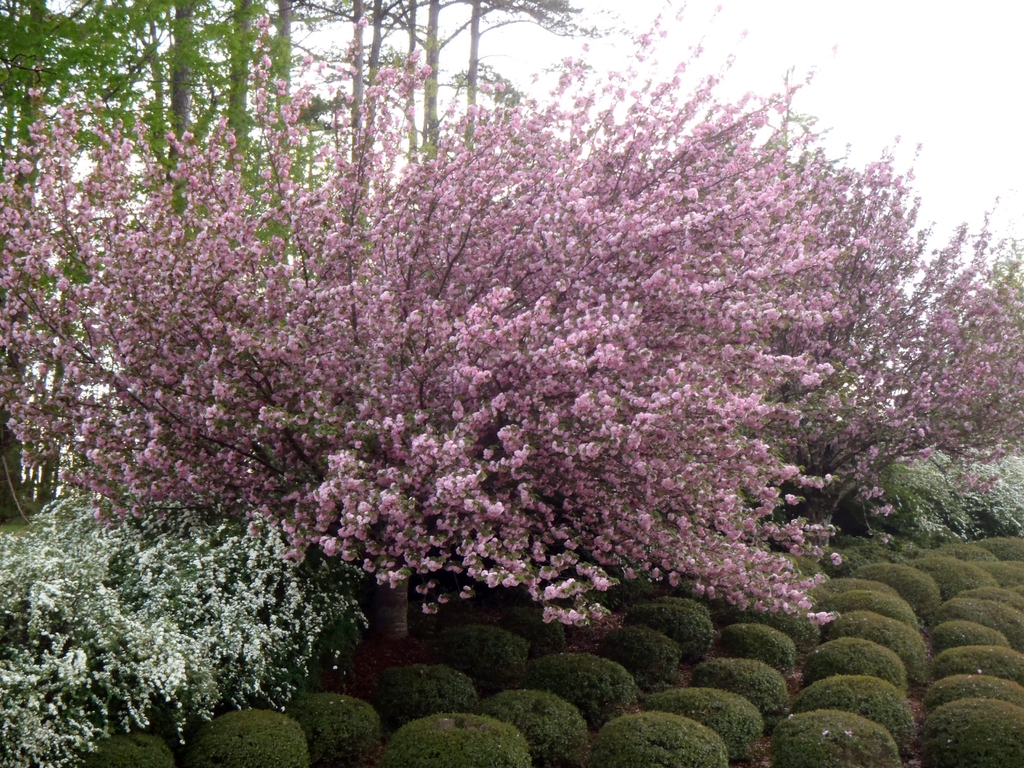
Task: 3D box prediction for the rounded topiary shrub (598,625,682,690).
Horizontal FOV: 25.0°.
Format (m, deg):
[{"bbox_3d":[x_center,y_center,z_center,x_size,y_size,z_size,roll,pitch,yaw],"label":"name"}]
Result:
[{"bbox_3d":[1.164,2.463,20.888,0.761,0.560,0.761,0,-2,0],"label":"rounded topiary shrub"}]

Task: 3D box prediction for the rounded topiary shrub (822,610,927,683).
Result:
[{"bbox_3d":[3.135,2.243,19.887,0.914,0.580,0.914,0,-2,0],"label":"rounded topiary shrub"}]

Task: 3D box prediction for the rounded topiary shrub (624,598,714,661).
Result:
[{"bbox_3d":[1.407,2.158,20.610,0.804,0.466,0.804,0,1,0],"label":"rounded topiary shrub"}]

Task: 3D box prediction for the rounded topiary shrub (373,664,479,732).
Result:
[{"bbox_3d":[-0.654,2.373,17.550,0.799,0.463,0.799,0,1,0],"label":"rounded topiary shrub"}]

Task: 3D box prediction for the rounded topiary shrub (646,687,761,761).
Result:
[{"bbox_3d":[1.375,2.438,16.605,0.856,0.480,0.856,0,1,0],"label":"rounded topiary shrub"}]

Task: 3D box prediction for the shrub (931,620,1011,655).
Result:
[{"bbox_3d":[3.988,2.257,20.070,0.696,0.383,0.696,0,1,0],"label":"shrub"}]

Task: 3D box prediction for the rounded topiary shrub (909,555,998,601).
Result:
[{"bbox_3d":[4.379,1.961,22.860,0.882,0.485,0.882,0,1,0],"label":"rounded topiary shrub"}]

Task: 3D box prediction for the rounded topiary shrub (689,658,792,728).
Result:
[{"bbox_3d":[1.887,2.540,19.088,0.819,0.560,0.819,0,-2,0],"label":"rounded topiary shrub"}]

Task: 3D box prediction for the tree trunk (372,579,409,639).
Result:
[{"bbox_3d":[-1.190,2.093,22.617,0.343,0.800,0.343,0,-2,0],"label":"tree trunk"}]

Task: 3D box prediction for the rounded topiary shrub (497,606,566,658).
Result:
[{"bbox_3d":[0.161,2.185,20.610,0.652,0.378,0.652,0,1,0],"label":"rounded topiary shrub"}]

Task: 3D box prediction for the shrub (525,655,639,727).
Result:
[{"bbox_3d":[0.548,2.458,18.587,0.943,0.580,0.943,0,-2,0],"label":"shrub"}]

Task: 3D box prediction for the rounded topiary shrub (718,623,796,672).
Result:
[{"bbox_3d":[2.126,2.266,19.980,0.675,0.385,0.675,0,1,0],"label":"rounded topiary shrub"}]

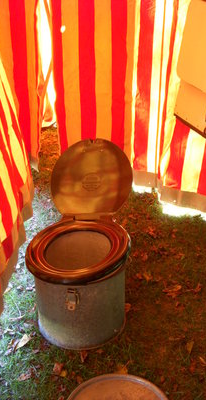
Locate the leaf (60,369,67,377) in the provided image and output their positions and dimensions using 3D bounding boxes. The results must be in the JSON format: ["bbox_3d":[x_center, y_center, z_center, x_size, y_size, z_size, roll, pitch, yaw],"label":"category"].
[{"bbox_3d":[-0.133,0.584,1.833,0.029,0.013,0.033,20,37,31],"label":"leaf"}]

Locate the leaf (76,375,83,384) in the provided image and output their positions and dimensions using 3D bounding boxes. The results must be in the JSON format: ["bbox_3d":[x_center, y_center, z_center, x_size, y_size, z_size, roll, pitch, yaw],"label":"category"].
[{"bbox_3d":[-0.083,0.638,1.930,0.025,0.015,0.045,-8,27,-15],"label":"leaf"}]

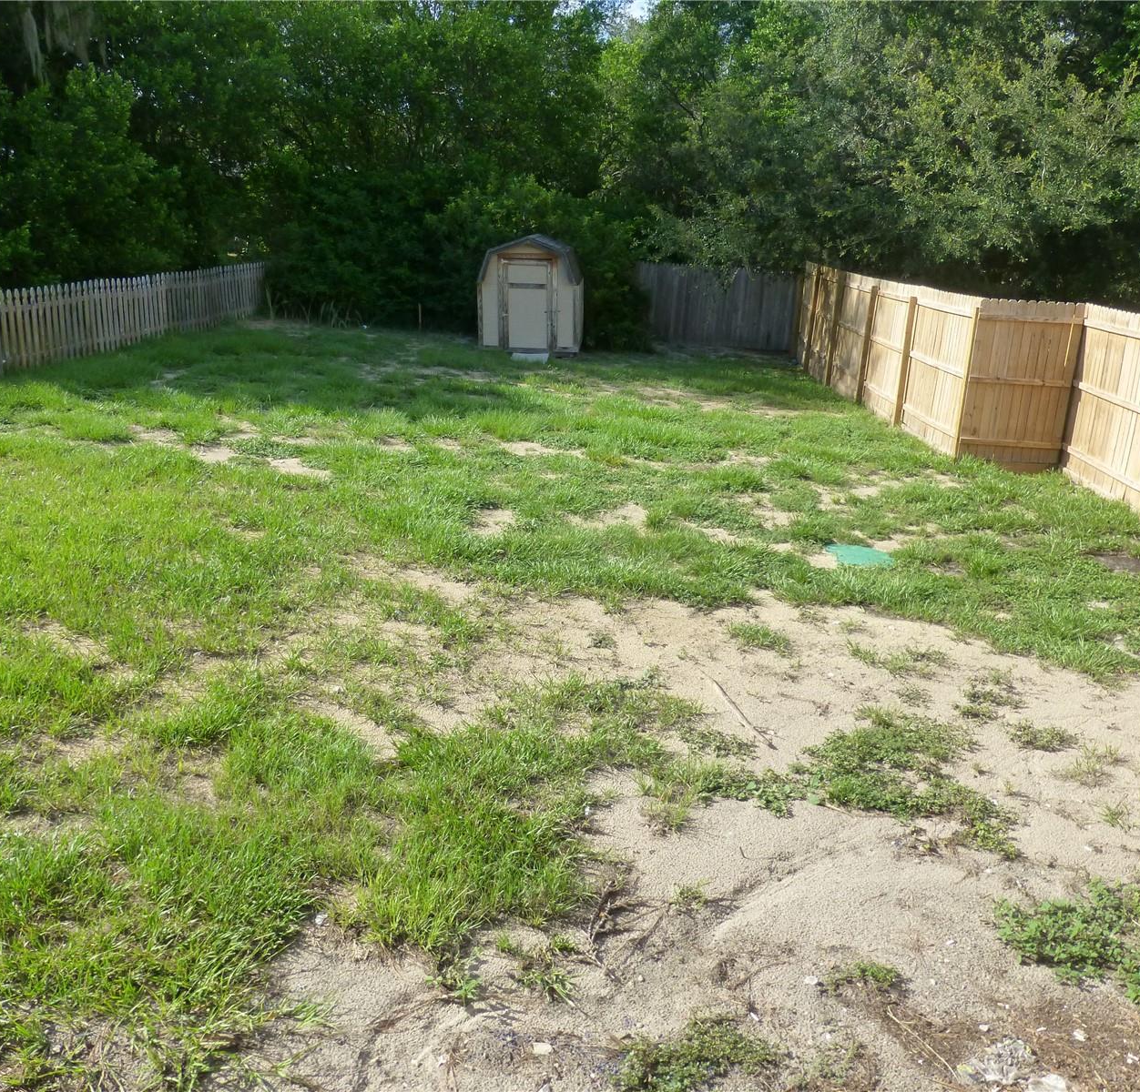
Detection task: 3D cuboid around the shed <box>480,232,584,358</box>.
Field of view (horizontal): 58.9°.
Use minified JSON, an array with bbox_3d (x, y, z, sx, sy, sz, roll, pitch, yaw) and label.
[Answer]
[{"bbox_3d":[-0.766,-5.322,21.275,2.020,2.270,2.300,3,18,3],"label":"shed"}]

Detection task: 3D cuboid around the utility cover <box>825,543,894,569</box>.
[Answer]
[{"bbox_3d":[2.375,0.088,8.335,0.610,0.050,0.610,3,18,3],"label":"utility cover"}]

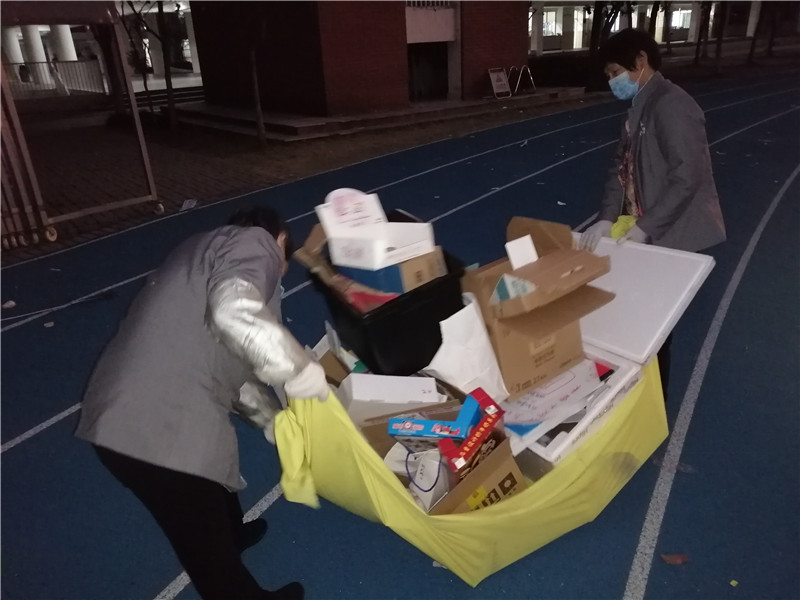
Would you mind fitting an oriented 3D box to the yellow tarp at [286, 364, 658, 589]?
[{"bbox_3d":[0.190,0.401,2.088,1.240,0.580,0.880,-16,26,-27],"label":"yellow tarp"}]

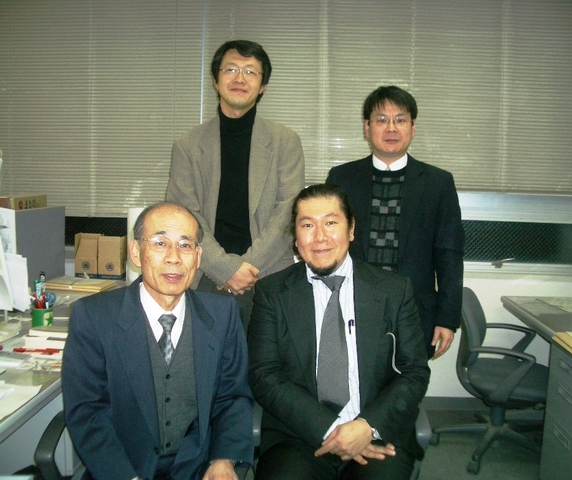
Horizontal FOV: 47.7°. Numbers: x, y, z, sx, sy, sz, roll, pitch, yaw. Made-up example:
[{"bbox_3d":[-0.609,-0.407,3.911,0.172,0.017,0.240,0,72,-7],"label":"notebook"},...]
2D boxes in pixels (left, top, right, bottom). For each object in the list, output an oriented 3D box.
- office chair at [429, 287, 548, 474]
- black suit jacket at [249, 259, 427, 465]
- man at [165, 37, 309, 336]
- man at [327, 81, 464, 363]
[{"bbox_3d":[1.020,0.630,3.090,0.600,0.780,0.590,4,7,24],"label":"office chair"},{"bbox_3d":[0.150,0.359,1.830,0.520,0.570,0.380,2,6,3],"label":"black suit jacket"},{"bbox_3d":[-0.195,0.170,2.430,0.500,1.760,0.340,2,6,-2],"label":"man"},{"bbox_3d":[0.385,0.248,2.430,0.500,1.640,0.320,2,6,6],"label":"man"}]

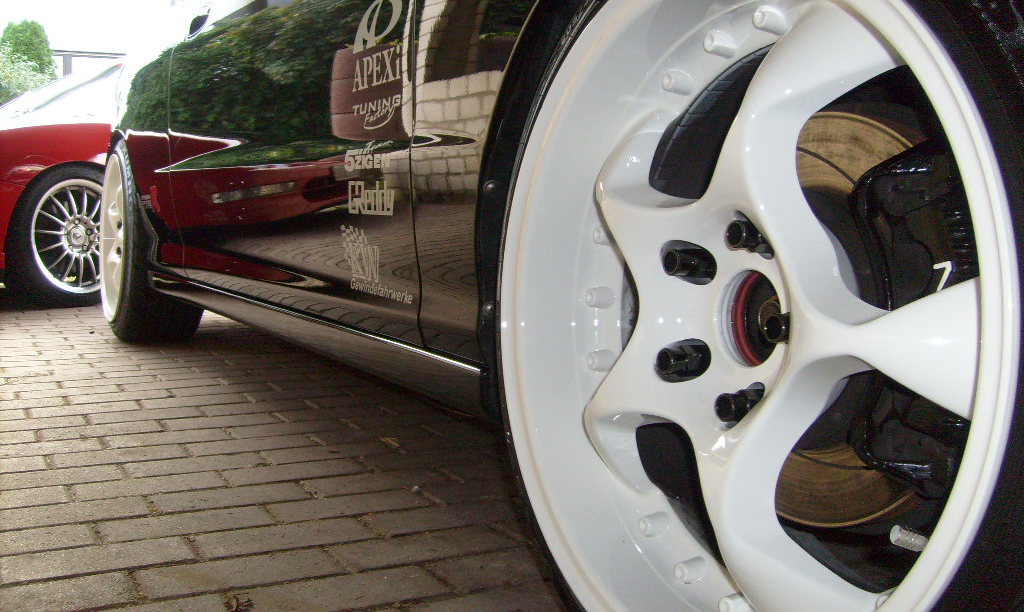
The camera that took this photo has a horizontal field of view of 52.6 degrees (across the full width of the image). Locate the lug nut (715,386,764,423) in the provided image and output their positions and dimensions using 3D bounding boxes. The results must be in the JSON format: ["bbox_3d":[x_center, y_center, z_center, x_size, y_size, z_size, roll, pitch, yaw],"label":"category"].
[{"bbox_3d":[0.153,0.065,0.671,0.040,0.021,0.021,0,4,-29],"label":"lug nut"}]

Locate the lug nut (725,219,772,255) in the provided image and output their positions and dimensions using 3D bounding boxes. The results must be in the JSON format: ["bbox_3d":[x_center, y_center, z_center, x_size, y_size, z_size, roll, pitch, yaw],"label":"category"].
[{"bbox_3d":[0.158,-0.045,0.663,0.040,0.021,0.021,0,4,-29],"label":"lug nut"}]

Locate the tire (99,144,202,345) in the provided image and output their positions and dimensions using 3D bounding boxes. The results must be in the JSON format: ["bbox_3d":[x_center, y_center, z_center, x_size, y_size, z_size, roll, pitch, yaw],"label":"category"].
[{"bbox_3d":[-1.023,-0.187,2.948,0.215,0.585,0.585,0,5,-29],"label":"tire"}]

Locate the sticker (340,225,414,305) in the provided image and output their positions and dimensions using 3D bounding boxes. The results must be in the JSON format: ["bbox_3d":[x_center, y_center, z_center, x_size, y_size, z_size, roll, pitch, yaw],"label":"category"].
[{"bbox_3d":[-0.160,-0.051,1.206,0.002,0.084,0.213,-7,8,-28],"label":"sticker"}]

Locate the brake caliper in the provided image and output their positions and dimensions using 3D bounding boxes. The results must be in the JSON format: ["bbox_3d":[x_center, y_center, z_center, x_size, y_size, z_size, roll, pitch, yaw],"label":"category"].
[{"bbox_3d":[0.273,0.006,0.615,0.115,0.207,0.107,0,0,-29],"label":"brake caliper"}]

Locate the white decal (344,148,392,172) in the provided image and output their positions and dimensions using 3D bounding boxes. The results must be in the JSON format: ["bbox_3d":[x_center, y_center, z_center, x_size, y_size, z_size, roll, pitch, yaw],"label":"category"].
[{"bbox_3d":[-0.168,-0.170,1.199,0.002,0.025,0.147,-3,6,-28],"label":"white decal"}]

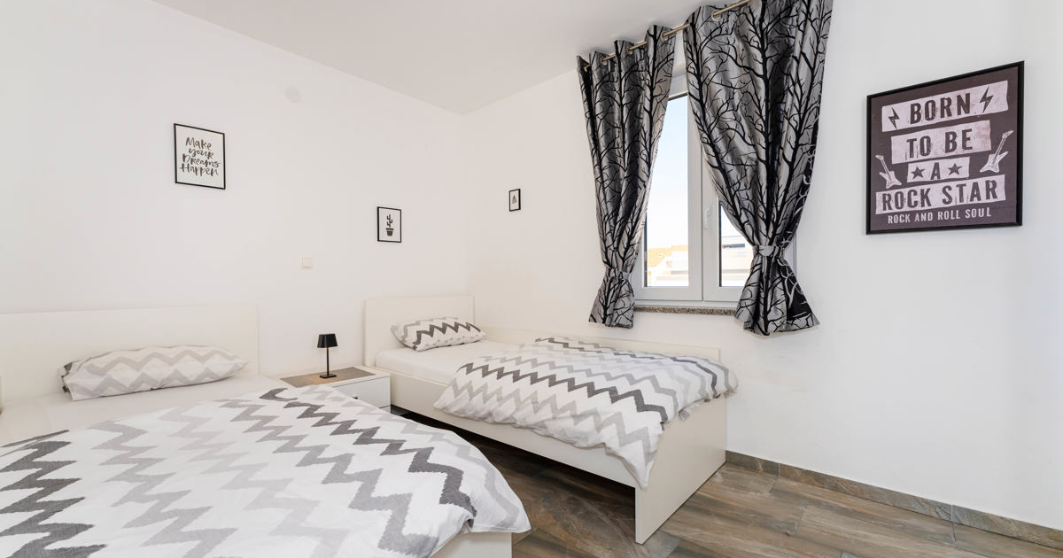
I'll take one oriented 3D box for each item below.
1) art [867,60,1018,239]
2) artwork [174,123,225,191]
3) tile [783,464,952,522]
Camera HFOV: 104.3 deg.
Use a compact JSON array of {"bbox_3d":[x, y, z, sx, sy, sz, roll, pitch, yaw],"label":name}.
[{"bbox_3d":[1.692,-0.511,1.720,0.457,0.621,0.023,0,0,41],"label":"art"},{"bbox_3d":[-1.854,-0.681,2.322,0.018,0.319,0.216,0,0,41],"label":"artwork"},{"bbox_3d":[1.505,0.968,1.910,0.615,0.067,0.010,0,0,41],"label":"tile"}]

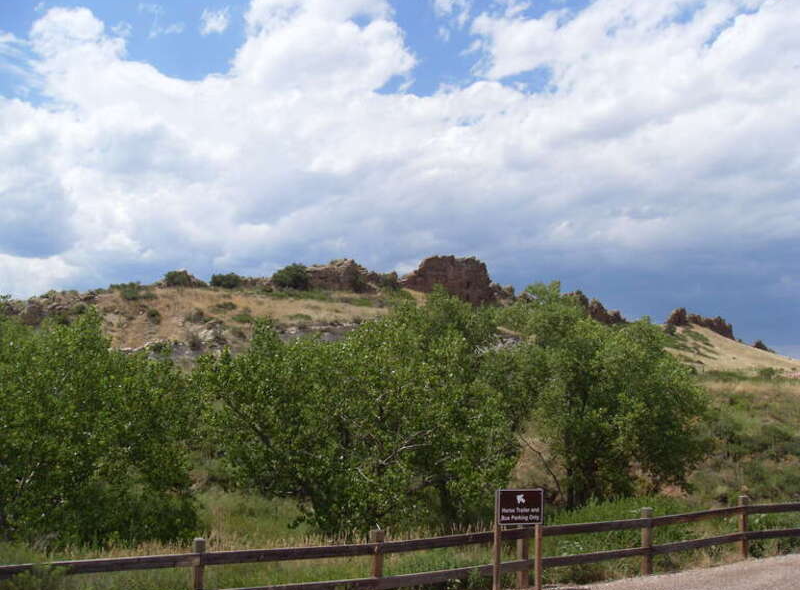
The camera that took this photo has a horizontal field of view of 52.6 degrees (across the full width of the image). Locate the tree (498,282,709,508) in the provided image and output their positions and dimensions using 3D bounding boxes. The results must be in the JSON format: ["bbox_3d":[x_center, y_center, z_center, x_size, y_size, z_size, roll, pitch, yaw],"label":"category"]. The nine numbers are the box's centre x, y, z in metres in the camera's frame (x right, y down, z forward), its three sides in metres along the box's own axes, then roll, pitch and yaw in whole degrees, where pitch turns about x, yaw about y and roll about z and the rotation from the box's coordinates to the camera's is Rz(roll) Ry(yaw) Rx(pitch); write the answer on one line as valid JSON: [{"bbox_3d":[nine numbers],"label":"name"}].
[{"bbox_3d":[5.786,2.829,23.000,5.850,6.360,5.600,1,9,0],"label":"tree"}]

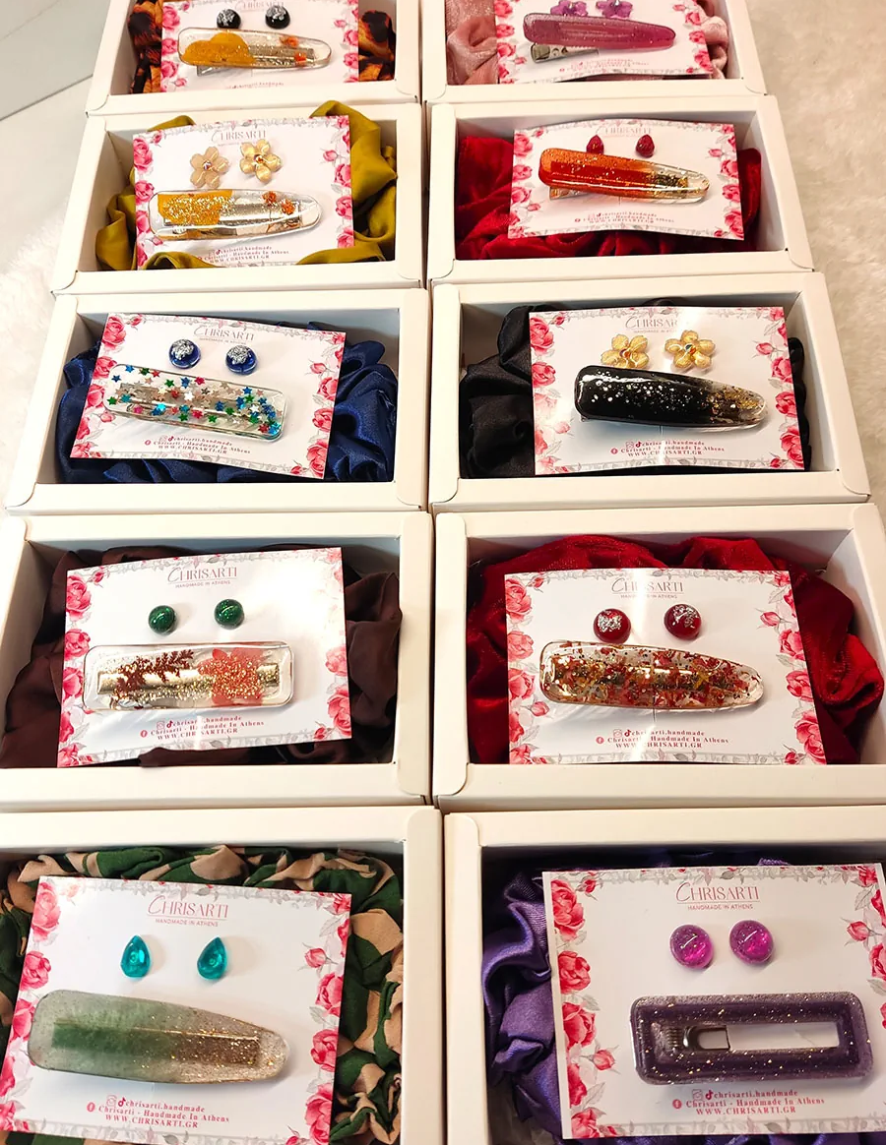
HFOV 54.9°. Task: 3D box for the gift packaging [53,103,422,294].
[{"bbox_3d":[-0.081,-0.148,0.374,0.148,0.044,0.095,-1,67,2],"label":"gift packaging"}]

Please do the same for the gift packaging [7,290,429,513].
[{"bbox_3d":[-0.078,-0.058,0.336,0.148,0.044,0.095,0,67,2],"label":"gift packaging"}]

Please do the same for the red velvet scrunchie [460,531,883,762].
[{"bbox_3d":[0.072,0.030,0.290,0.124,0.035,0.074,-1,67,2],"label":"red velvet scrunchie"}]

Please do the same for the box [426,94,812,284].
[{"bbox_3d":[0.069,-0.150,0.368,0.148,0.044,0.095,-1,67,2],"label":"box"}]

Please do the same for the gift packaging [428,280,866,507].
[{"bbox_3d":[0.071,-0.060,0.330,0.148,0.044,0.095,-1,67,2],"label":"gift packaging"}]

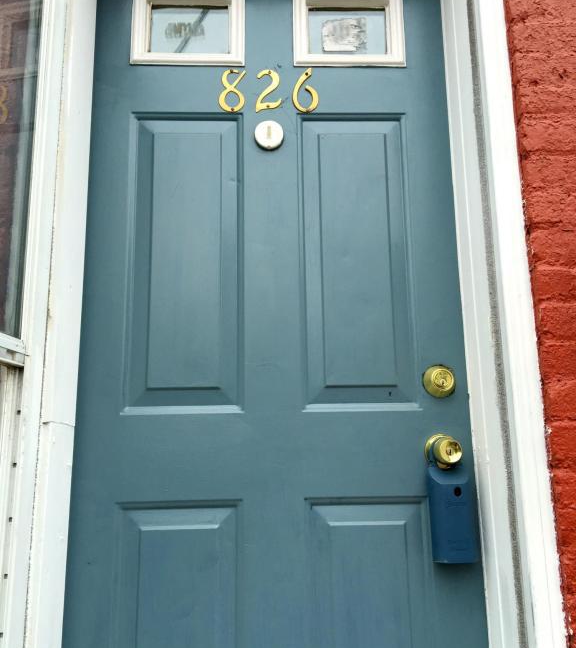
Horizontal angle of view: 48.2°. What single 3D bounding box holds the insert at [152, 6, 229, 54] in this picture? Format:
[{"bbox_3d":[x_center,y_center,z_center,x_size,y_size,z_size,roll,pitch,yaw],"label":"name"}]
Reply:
[{"bbox_3d":[-0.223,-0.668,1.461,0.177,0.127,0.020,0,-12,-2],"label":"insert"}]

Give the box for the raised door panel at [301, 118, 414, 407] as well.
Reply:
[{"bbox_3d":[0.144,-0.145,1.354,0.219,0.625,0.015,0,-12,-2],"label":"raised door panel"}]

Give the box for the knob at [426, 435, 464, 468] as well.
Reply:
[{"bbox_3d":[0.306,0.244,1.244,0.066,0.063,0.068,0,-12,-2],"label":"knob"}]

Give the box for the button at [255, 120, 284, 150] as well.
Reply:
[{"bbox_3d":[-0.040,-0.409,1.398,0.064,0.066,0.014,0,-12,-2],"label":"button"}]

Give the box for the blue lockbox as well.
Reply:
[{"bbox_3d":[0.310,0.349,1.217,0.069,0.190,0.054,0,-12,-2],"label":"blue lockbox"}]

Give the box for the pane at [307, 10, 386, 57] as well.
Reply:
[{"bbox_3d":[0.137,-0.670,1.474,0.180,0.126,0.020,0,-12,-2],"label":"pane"}]

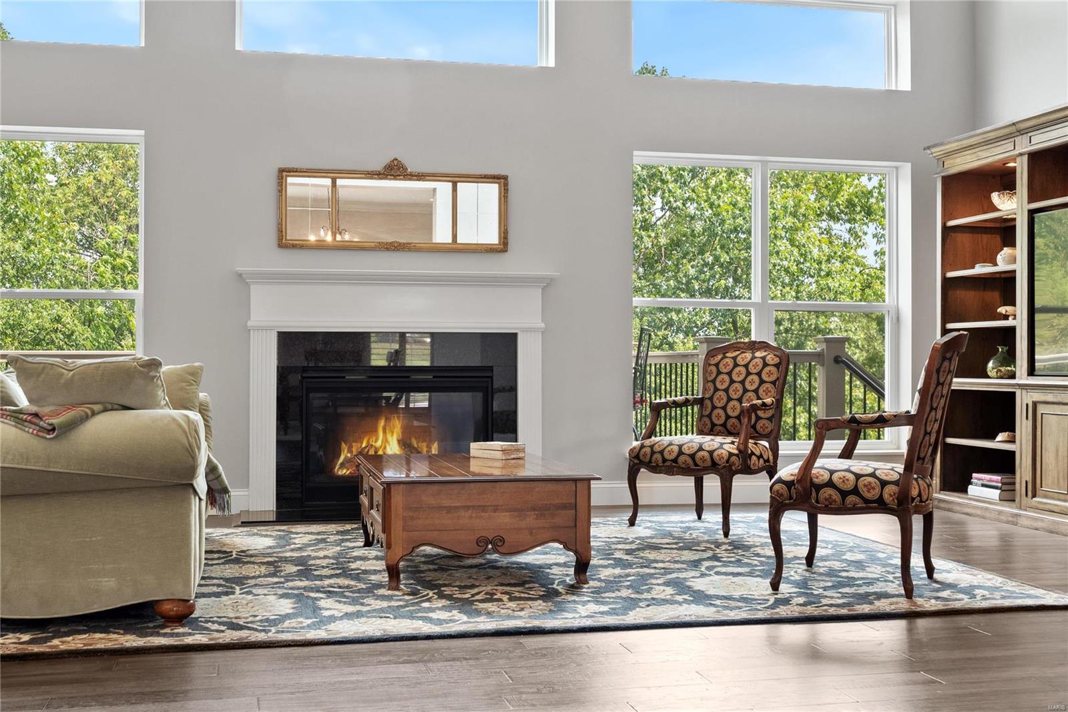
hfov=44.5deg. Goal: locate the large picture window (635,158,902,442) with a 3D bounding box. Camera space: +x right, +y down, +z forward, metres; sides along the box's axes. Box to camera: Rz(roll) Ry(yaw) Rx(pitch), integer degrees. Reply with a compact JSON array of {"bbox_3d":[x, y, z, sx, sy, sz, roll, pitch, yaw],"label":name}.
[{"bbox_3d":[1.480,-0.317,8.424,1.873,1.861,0.100,0,0,-13],"label":"large picture window"}]

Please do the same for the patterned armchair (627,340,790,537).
[{"bbox_3d":[0.980,0.415,7.033,0.680,1.000,0.720,0,0,45],"label":"patterned armchair"}]

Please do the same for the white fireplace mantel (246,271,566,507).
[{"bbox_3d":[-0.777,0.201,7.616,1.870,1.367,0.180,0,0,-13],"label":"white fireplace mantel"}]

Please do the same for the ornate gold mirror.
[{"bbox_3d":[-0.812,-0.896,7.679,1.358,0.544,0.050,0,0,-13],"label":"ornate gold mirror"}]

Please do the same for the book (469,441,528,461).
[{"bbox_3d":[-0.168,0.440,6.075,0.135,0.069,0.214,0,0,-45],"label":"book"}]

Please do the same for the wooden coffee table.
[{"bbox_3d":[-0.299,0.689,5.699,0.873,0.435,1.259,0,0,-13],"label":"wooden coffee table"}]

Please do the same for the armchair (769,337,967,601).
[{"bbox_3d":[1.349,0.407,5.187,0.720,1.000,0.680,0,0,26],"label":"armchair"}]

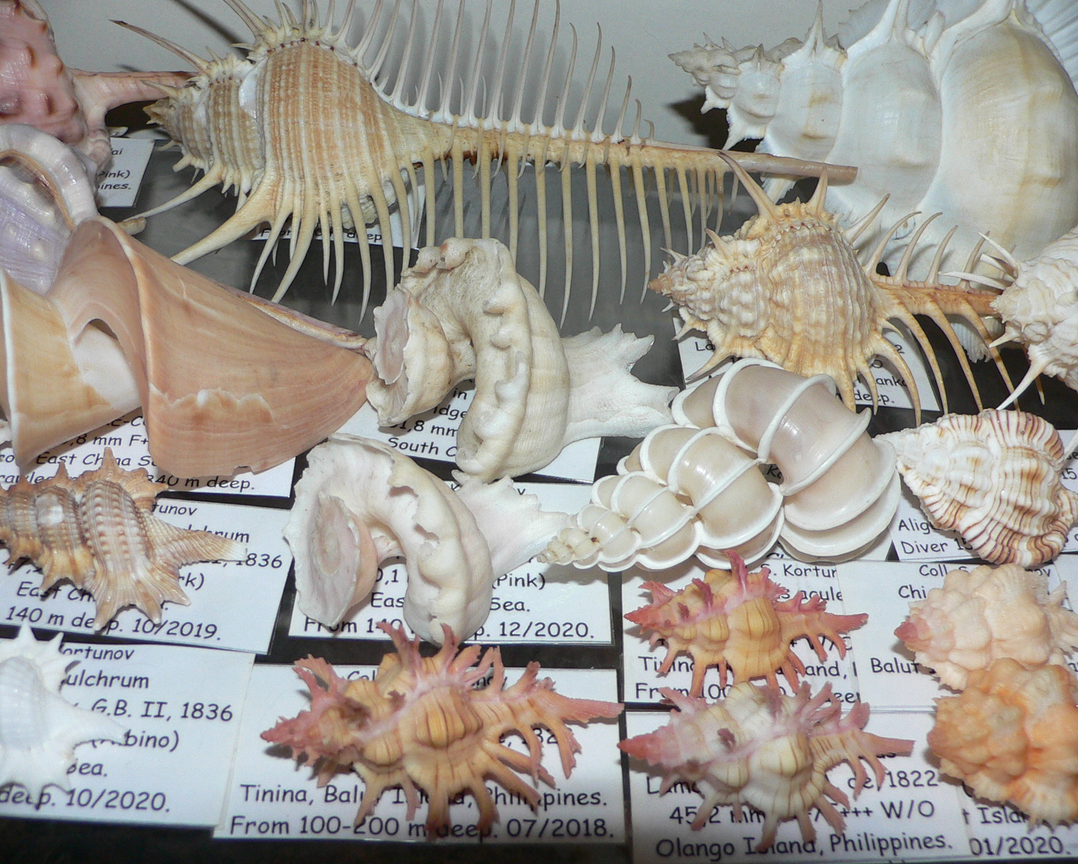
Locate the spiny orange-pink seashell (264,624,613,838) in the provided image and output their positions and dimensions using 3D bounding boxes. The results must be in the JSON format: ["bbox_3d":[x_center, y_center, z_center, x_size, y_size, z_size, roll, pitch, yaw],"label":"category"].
[{"bbox_3d":[-0.015,0.044,0.179,0.057,0.021,0.029,-3,46,-3],"label":"spiny orange-pink seashell"}]

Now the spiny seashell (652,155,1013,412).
[{"bbox_3d":[0.066,-0.030,0.238,0.086,0.038,0.043,1,46,2],"label":"spiny seashell"}]

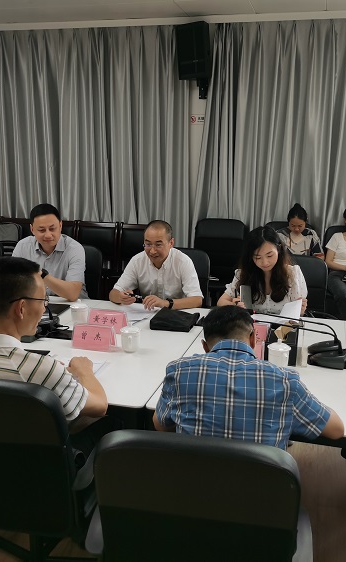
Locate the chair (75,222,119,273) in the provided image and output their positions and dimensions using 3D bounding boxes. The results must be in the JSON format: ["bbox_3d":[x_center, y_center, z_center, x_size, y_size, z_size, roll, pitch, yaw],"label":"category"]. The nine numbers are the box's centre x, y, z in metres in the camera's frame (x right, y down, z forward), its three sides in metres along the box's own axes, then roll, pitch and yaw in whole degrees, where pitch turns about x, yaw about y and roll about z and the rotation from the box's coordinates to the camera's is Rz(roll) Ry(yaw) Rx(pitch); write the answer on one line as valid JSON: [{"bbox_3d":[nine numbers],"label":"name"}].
[{"bbox_3d":[-0.822,-0.097,5.742,0.470,0.900,0.560,4,13,14],"label":"chair"}]

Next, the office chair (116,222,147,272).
[{"bbox_3d":[-0.371,-0.050,5.514,0.470,0.940,0.560,4,12,15],"label":"office chair"}]

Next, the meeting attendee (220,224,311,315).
[{"bbox_3d":[0.509,0.294,3.310,0.490,1.200,0.720,4,12,15],"label":"meeting attendee"}]

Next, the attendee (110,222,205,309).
[{"bbox_3d":[-0.021,0.252,3.430,0.550,1.220,0.740,5,13,18],"label":"attendee"}]

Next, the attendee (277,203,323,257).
[{"bbox_3d":[1.082,-0.063,5.066,0.500,1.180,0.780,4,12,15],"label":"attendee"}]

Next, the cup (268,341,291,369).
[{"bbox_3d":[0.422,0.290,2.298,0.100,0.125,0.100,4,12,15],"label":"cup"}]

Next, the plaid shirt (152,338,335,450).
[{"bbox_3d":[0.171,0.443,1.558,0.490,0.540,0.450,3,11,9],"label":"plaid shirt"}]

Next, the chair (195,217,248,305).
[{"bbox_3d":[0.376,-0.004,5.170,0.560,1.020,0.600,4,12,13],"label":"chair"}]

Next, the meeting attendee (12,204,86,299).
[{"bbox_3d":[-0.765,0.182,3.463,0.540,1.270,0.720,2,11,2],"label":"meeting attendee"}]

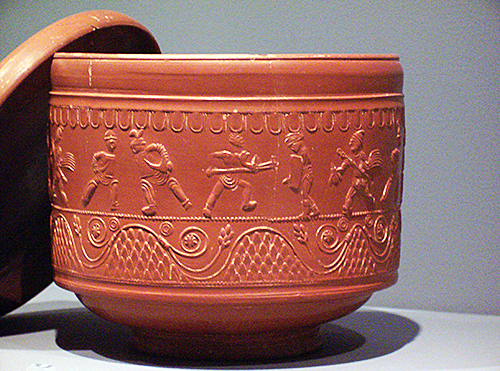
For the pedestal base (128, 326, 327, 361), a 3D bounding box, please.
[{"bbox_3d":[-0.014,0.086,1.119,0.112,0.014,0.112,0,5,0],"label":"pedestal base"}]

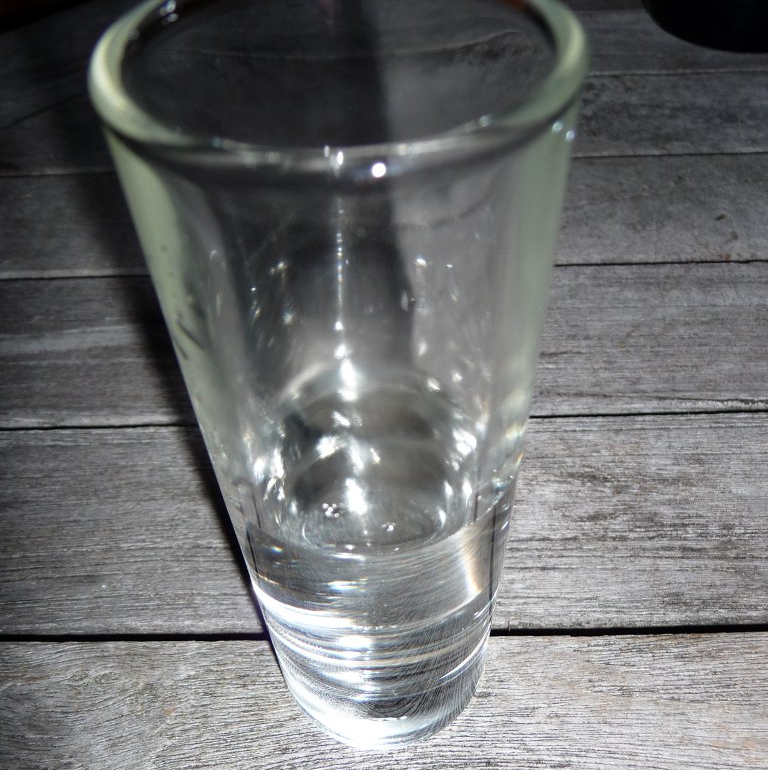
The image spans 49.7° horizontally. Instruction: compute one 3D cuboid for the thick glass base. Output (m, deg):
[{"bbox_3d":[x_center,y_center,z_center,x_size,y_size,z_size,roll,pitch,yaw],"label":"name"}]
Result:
[{"bbox_3d":[0.000,0.037,0.134,0.036,0.023,0.036,-3,47,0],"label":"thick glass base"}]

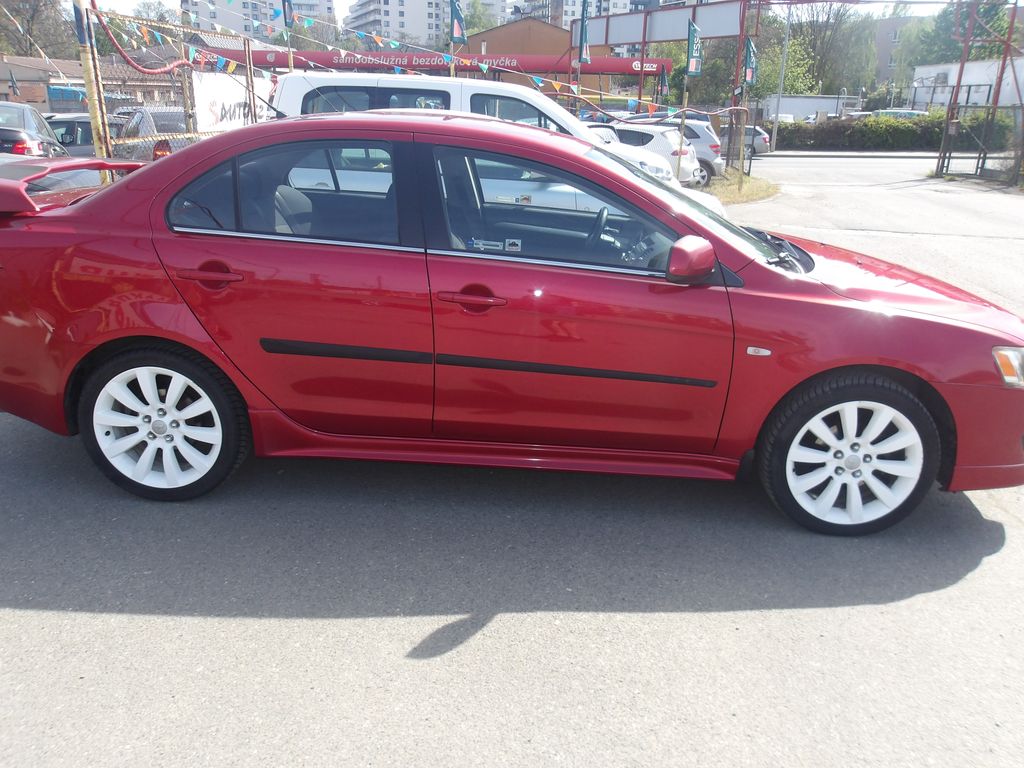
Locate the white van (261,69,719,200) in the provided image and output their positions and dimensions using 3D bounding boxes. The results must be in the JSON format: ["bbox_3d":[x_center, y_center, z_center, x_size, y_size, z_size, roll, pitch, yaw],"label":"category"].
[{"bbox_3d":[-0.331,-2.798,10.217,4.900,1.930,1.920,3,18,3],"label":"white van"}]

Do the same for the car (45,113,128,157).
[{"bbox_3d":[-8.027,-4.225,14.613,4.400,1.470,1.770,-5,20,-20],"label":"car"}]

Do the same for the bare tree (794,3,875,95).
[{"bbox_3d":[28.661,-27.421,70.976,7.700,12.400,7.200,2,18,-1],"label":"bare tree"}]

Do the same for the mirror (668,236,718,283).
[{"bbox_3d":[0.617,-0.431,2.733,0.140,0.147,0.200,3,18,2],"label":"mirror"}]

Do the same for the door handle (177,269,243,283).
[{"bbox_3d":[-1.067,-0.388,2.846,0.236,0.037,0.045,3,18,2],"label":"door handle"}]

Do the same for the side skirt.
[{"bbox_3d":[-0.063,0.211,3.045,1.848,0.187,0.130,3,18,2],"label":"side skirt"}]

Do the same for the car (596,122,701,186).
[{"bbox_3d":[2.221,-5.405,18.963,4.300,1.470,1.770,12,21,28],"label":"car"}]

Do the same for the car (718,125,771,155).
[{"bbox_3d":[9.836,-11.575,37.749,4.500,1.460,1.780,-1,18,-8],"label":"car"}]

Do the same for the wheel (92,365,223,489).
[{"bbox_3d":[-1.350,0.145,3.144,0.495,0.495,0.195,3,18,2],"label":"wheel"}]

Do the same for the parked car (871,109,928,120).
[{"bbox_3d":[21.821,-15.187,46.387,4.300,1.480,1.780,-1,18,-10],"label":"parked car"}]

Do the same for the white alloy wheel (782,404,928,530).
[{"bbox_3d":[1.278,0.274,3.057,0.490,0.490,0.190,3,17,2],"label":"white alloy wheel"}]

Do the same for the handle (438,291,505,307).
[{"bbox_3d":[-0.141,-0.309,2.870,0.250,0.032,0.050,5,17,1],"label":"handle"}]

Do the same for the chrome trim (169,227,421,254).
[{"bbox_3d":[-0.781,-0.527,2.932,0.926,0.018,0.015,5,17,1],"label":"chrome trim"}]

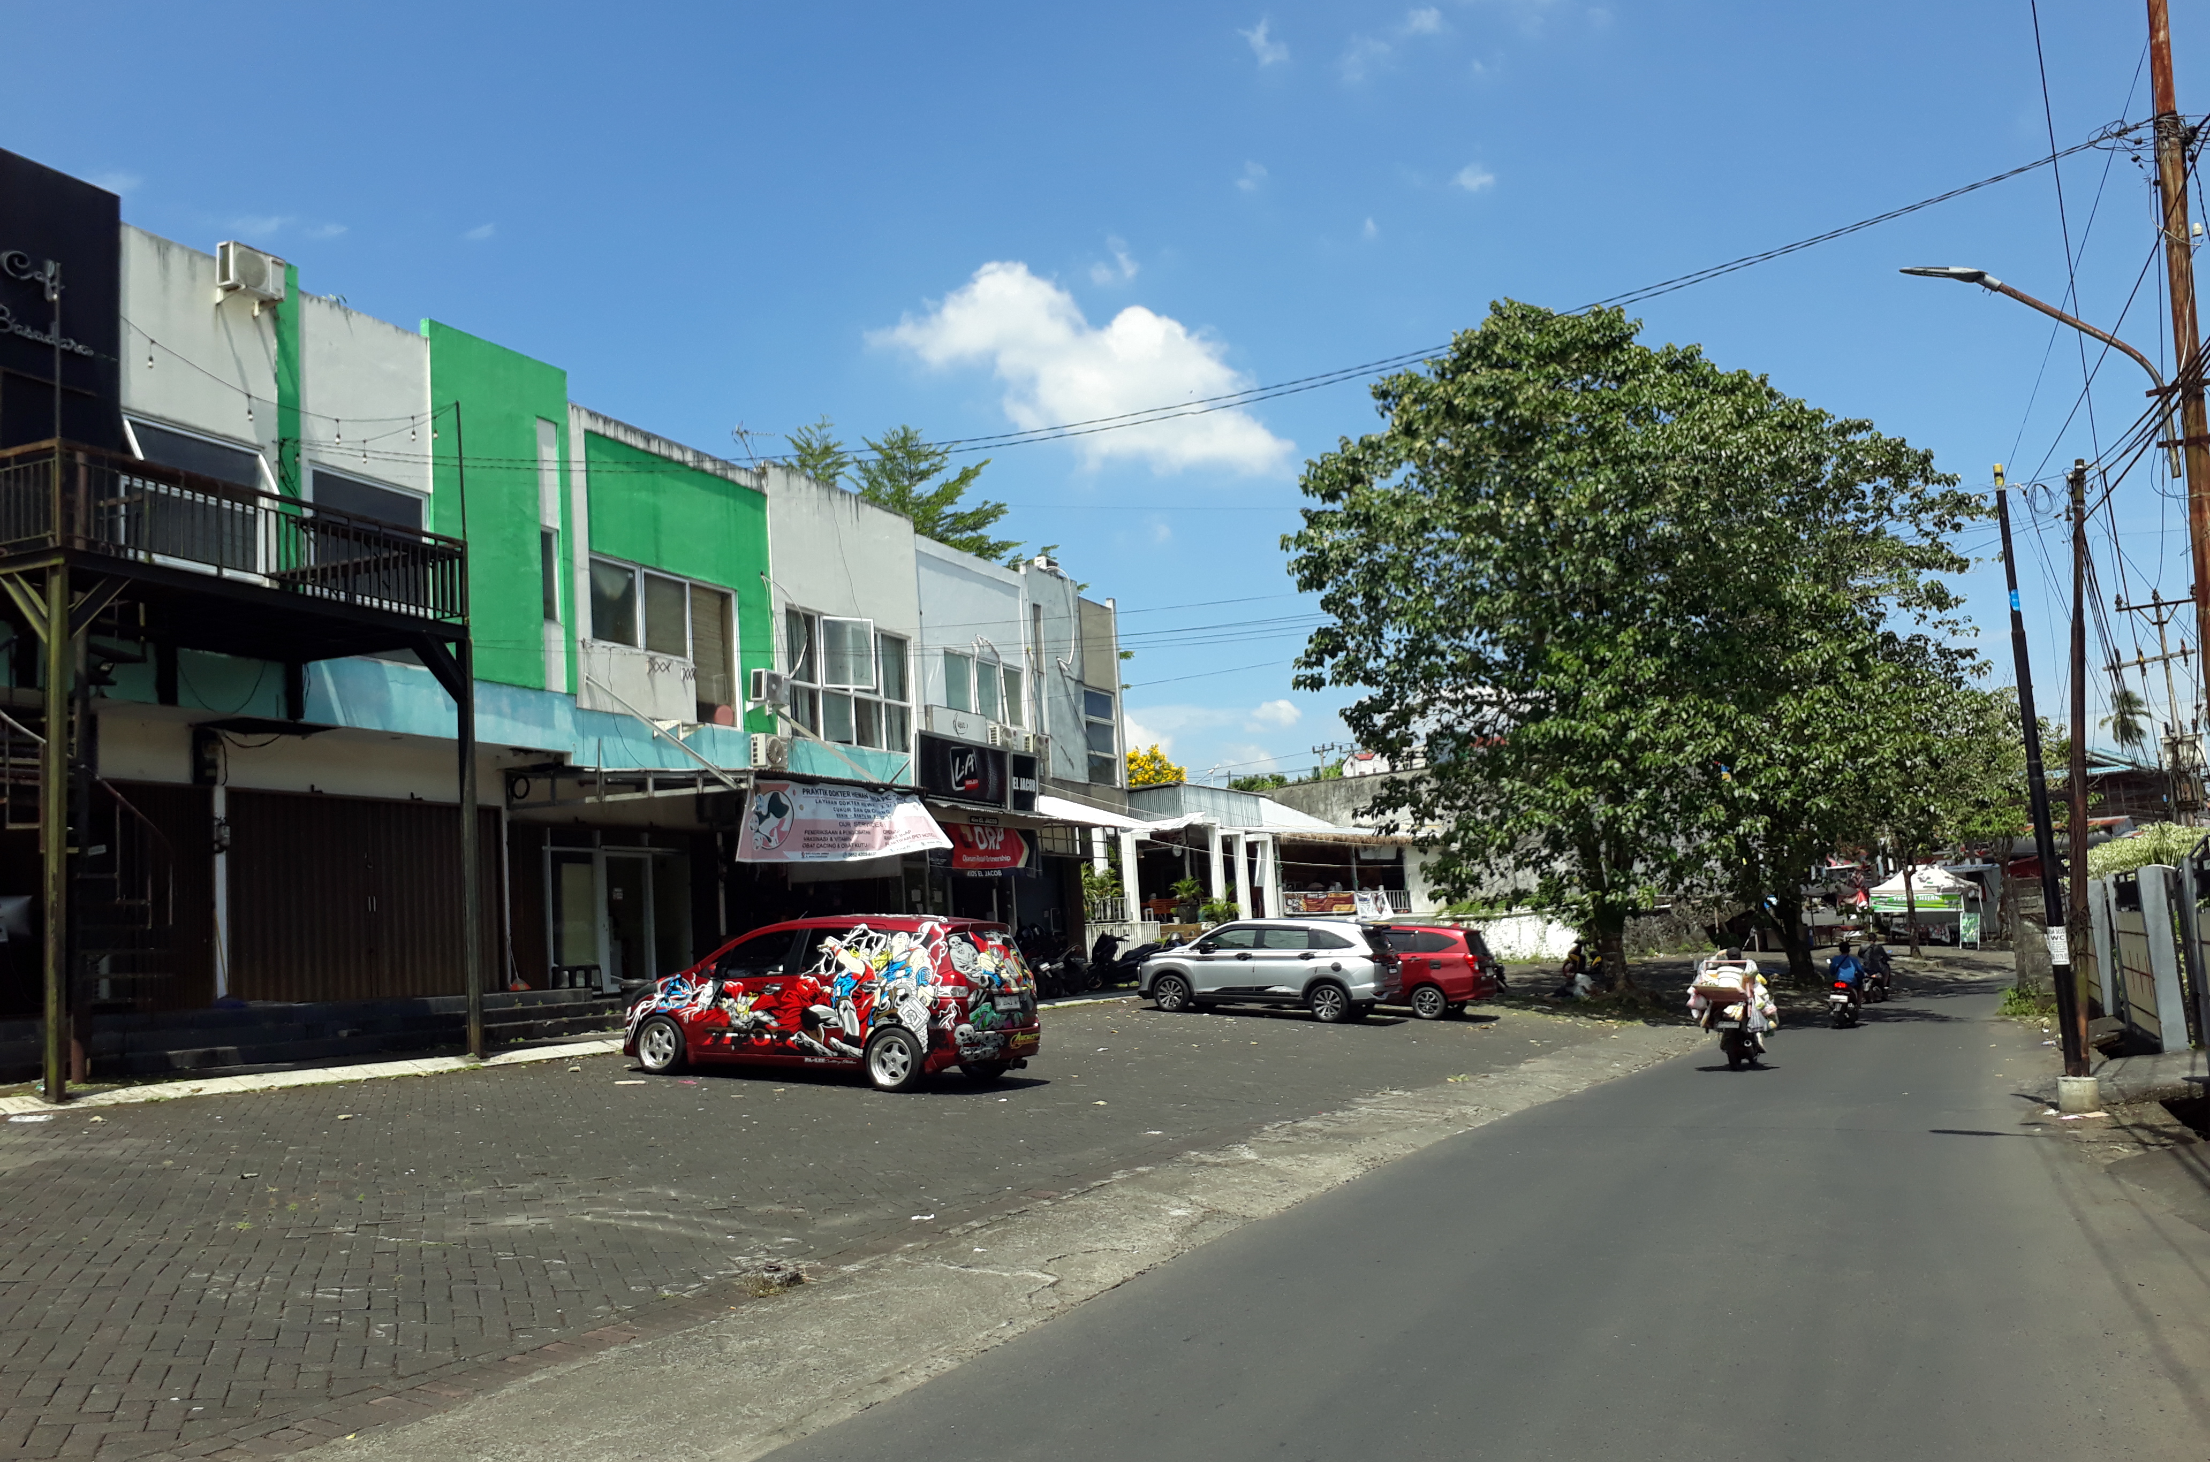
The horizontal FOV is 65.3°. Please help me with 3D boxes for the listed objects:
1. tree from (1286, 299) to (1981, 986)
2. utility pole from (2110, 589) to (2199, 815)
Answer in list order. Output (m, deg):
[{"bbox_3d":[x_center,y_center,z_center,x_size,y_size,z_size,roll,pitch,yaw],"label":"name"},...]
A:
[{"bbox_3d":[13.100,-2.100,43.000,16.600,17.200,15.000,-5,-7,17],"label":"tree"},{"bbox_3d":[29.100,0.970,46.600,2.100,9.800,0.900,-8,-8,32],"label":"utility pole"}]

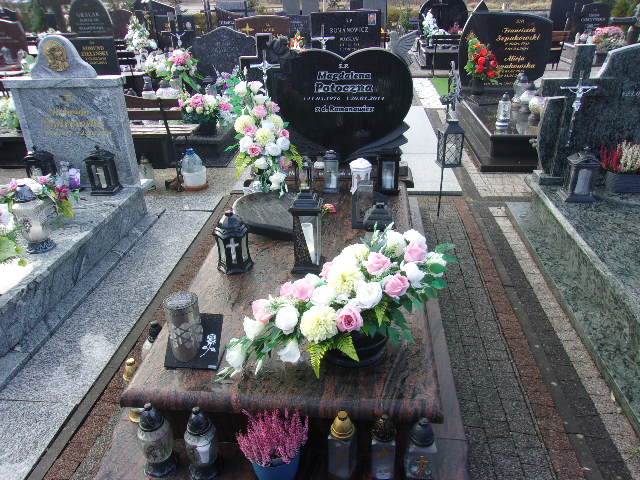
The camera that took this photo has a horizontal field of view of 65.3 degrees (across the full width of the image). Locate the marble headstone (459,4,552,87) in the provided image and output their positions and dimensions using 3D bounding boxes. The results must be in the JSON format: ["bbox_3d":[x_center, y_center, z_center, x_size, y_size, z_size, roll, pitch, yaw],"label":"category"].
[{"bbox_3d":[2.087,-2.200,5.648,1.000,0.890,0.150,2,27,5],"label":"marble headstone"}]

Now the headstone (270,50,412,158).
[{"bbox_3d":[0.126,-0.844,3.167,0.900,0.690,0.100,2,27,5],"label":"headstone"}]

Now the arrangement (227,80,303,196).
[{"bbox_3d":[-0.296,-0.568,2.821,0.420,0.650,0.290,2,27,5],"label":"arrangement"}]

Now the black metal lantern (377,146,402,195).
[{"bbox_3d":[0.396,-0.423,2.934,0.140,0.280,0.140,2,27,5],"label":"black metal lantern"}]

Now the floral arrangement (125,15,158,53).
[{"bbox_3d":[-2.732,-3.173,7.693,0.500,0.560,0.400,2,27,5],"label":"floral arrangement"}]

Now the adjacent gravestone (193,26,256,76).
[{"bbox_3d":[-1.182,-2.310,6.190,0.820,0.640,0.110,2,27,5],"label":"adjacent gravestone"}]

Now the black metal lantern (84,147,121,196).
[{"bbox_3d":[-1.523,-0.502,3.519,0.200,0.330,0.180,2,27,5],"label":"black metal lantern"}]

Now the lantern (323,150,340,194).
[{"bbox_3d":[0.070,-0.406,2.933,0.110,0.255,0.110,2,27,5],"label":"lantern"}]

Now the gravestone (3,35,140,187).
[{"bbox_3d":[-1.639,-0.836,3.312,0.820,0.970,0.140,2,27,5],"label":"gravestone"}]

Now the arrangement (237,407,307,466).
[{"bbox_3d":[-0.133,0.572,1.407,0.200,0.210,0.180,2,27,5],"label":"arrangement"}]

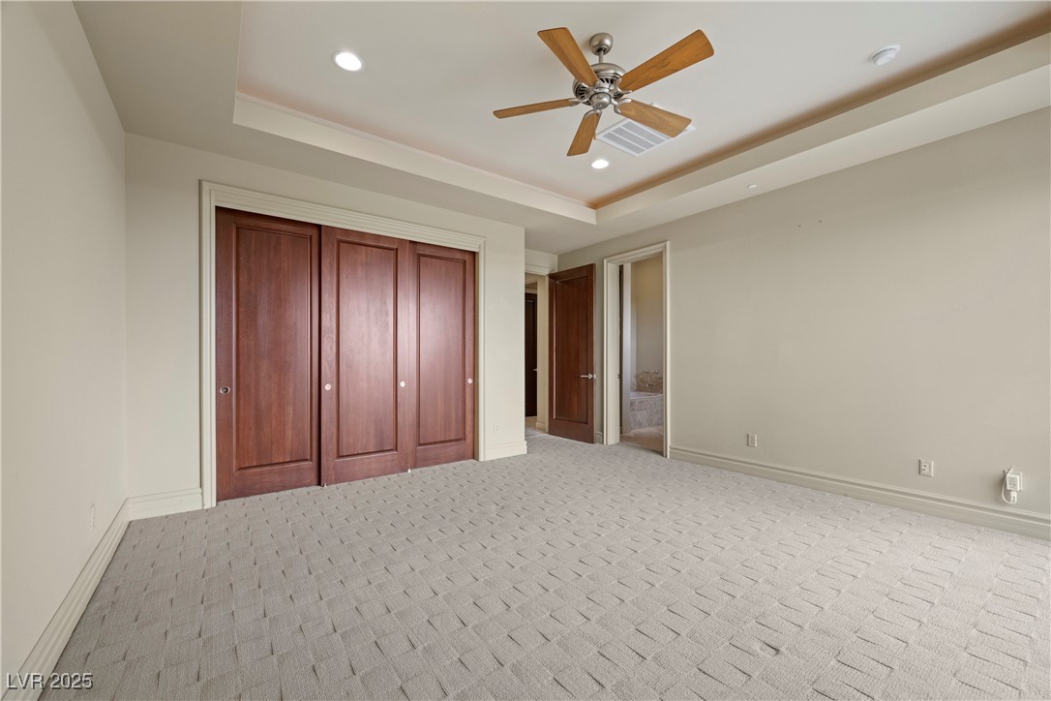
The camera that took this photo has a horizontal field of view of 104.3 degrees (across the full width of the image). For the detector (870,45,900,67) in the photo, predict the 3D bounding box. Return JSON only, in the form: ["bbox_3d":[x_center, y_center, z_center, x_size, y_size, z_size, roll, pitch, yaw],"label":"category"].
[{"bbox_3d":[2.275,-1.860,2.592,0.147,0.047,0.147,1,-1,-37],"label":"detector"}]

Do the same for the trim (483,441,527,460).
[{"bbox_3d":[-0.220,1.152,4.725,0.590,0.165,0.022,1,-1,-37],"label":"trim"}]

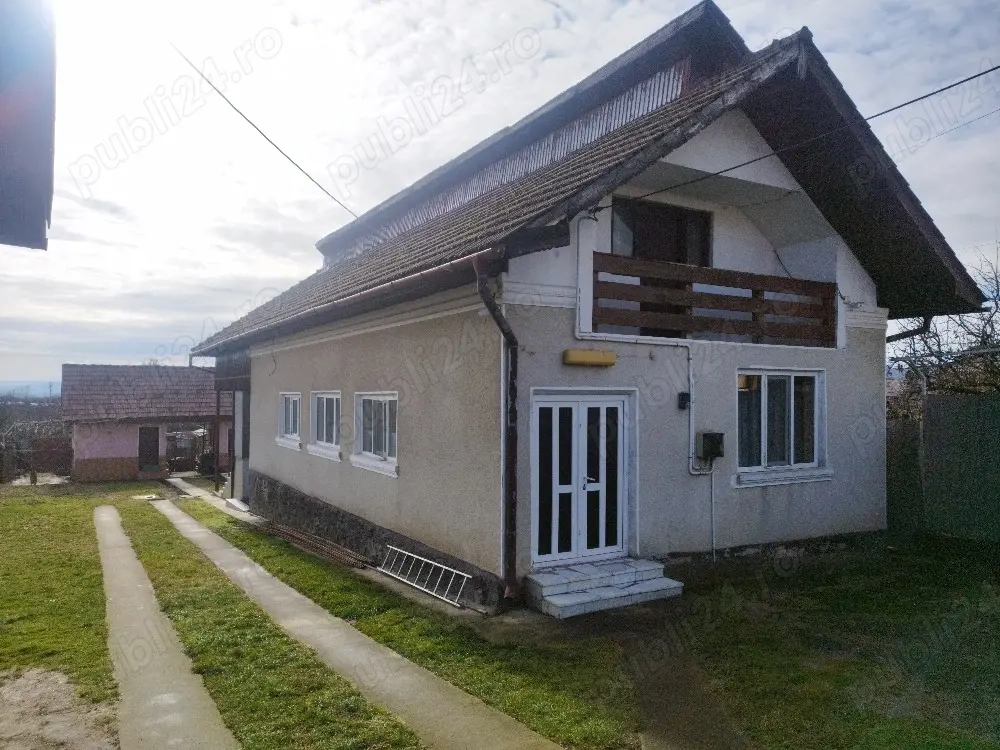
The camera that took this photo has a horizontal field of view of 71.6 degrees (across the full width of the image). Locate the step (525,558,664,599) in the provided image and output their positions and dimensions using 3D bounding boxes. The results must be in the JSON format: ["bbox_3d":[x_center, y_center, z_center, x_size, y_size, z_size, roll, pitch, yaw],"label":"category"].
[{"bbox_3d":[1.080,2.327,8.007,1.755,0.125,0.505,1,-2,-31],"label":"step"}]

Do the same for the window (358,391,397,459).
[{"bbox_3d":[-1.897,0.823,11.135,0.100,1.040,1.860,1,-2,-31],"label":"window"}]

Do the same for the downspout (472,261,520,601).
[{"bbox_3d":[-0.028,0.589,7.526,0.580,3.740,0.220,1,-2,-31],"label":"downspout"}]

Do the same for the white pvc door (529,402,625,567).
[{"bbox_3d":[0.943,1.256,8.473,1.600,2.040,0.100,1,-2,-31],"label":"white pvc door"}]

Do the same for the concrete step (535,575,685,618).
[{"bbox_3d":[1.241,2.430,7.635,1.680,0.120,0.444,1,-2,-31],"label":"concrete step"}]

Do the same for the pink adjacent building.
[{"bbox_3d":[-13.935,1.923,29.451,7.900,4.520,4.900,1,-2,-31],"label":"pink adjacent building"}]

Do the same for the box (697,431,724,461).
[{"bbox_3d":[2.838,0.948,9.309,0.410,0.315,0.120,1,-2,-31],"label":"box"}]

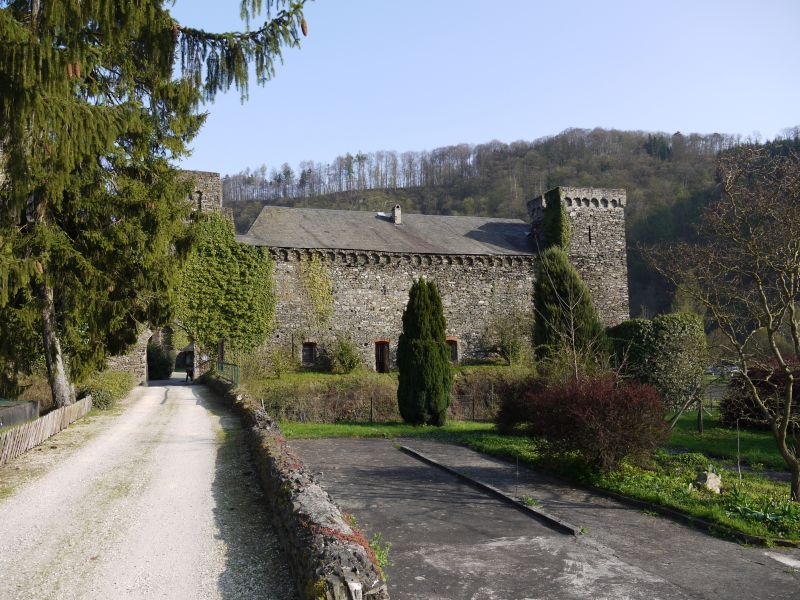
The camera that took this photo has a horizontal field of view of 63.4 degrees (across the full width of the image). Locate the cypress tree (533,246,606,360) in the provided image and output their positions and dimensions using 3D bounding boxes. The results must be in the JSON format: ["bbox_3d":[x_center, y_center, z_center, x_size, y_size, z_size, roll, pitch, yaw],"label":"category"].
[{"bbox_3d":[9.630,0.540,36.548,4.322,7.182,4.322,0,-4,0],"label":"cypress tree"}]

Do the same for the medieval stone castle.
[{"bbox_3d":[-1.056,-0.925,46.726,30.196,12.075,14.000,0,-4,-11],"label":"medieval stone castle"}]

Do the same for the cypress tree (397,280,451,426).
[{"bbox_3d":[0.888,1.837,23.228,1.964,5.242,1.964,0,-4,0],"label":"cypress tree"}]

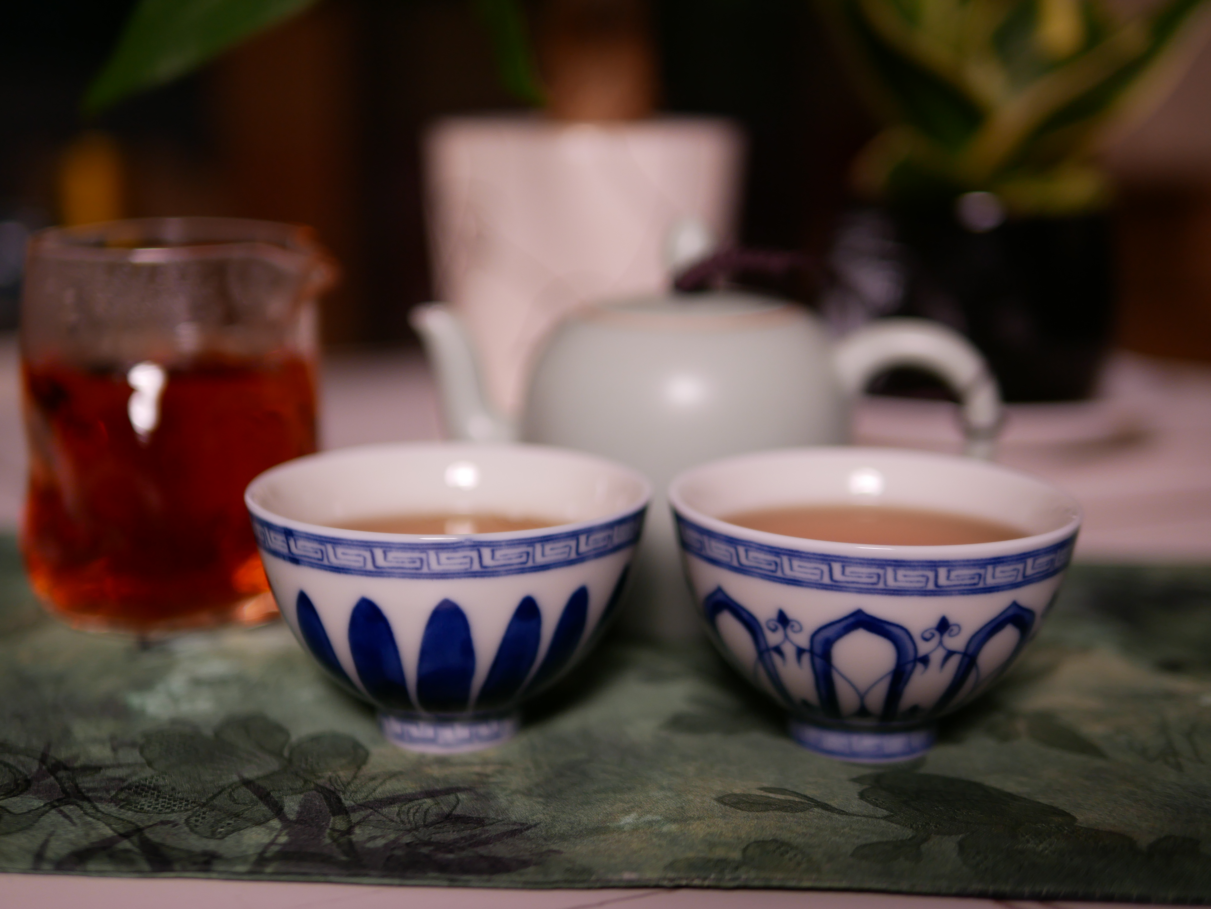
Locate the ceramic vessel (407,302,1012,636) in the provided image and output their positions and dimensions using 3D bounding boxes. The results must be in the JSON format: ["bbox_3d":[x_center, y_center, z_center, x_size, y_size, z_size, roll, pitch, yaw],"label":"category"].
[{"bbox_3d":[0.024,-0.006,0.417,0.139,0.087,0.080,1,13,0],"label":"ceramic vessel"}]

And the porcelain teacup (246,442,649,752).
[{"bbox_3d":[-0.030,0.030,0.342,0.077,0.049,0.077,1,13,0],"label":"porcelain teacup"}]

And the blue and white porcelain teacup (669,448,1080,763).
[{"bbox_3d":[0.051,0.031,0.338,0.077,0.049,0.077,1,13,0],"label":"blue and white porcelain teacup"}]

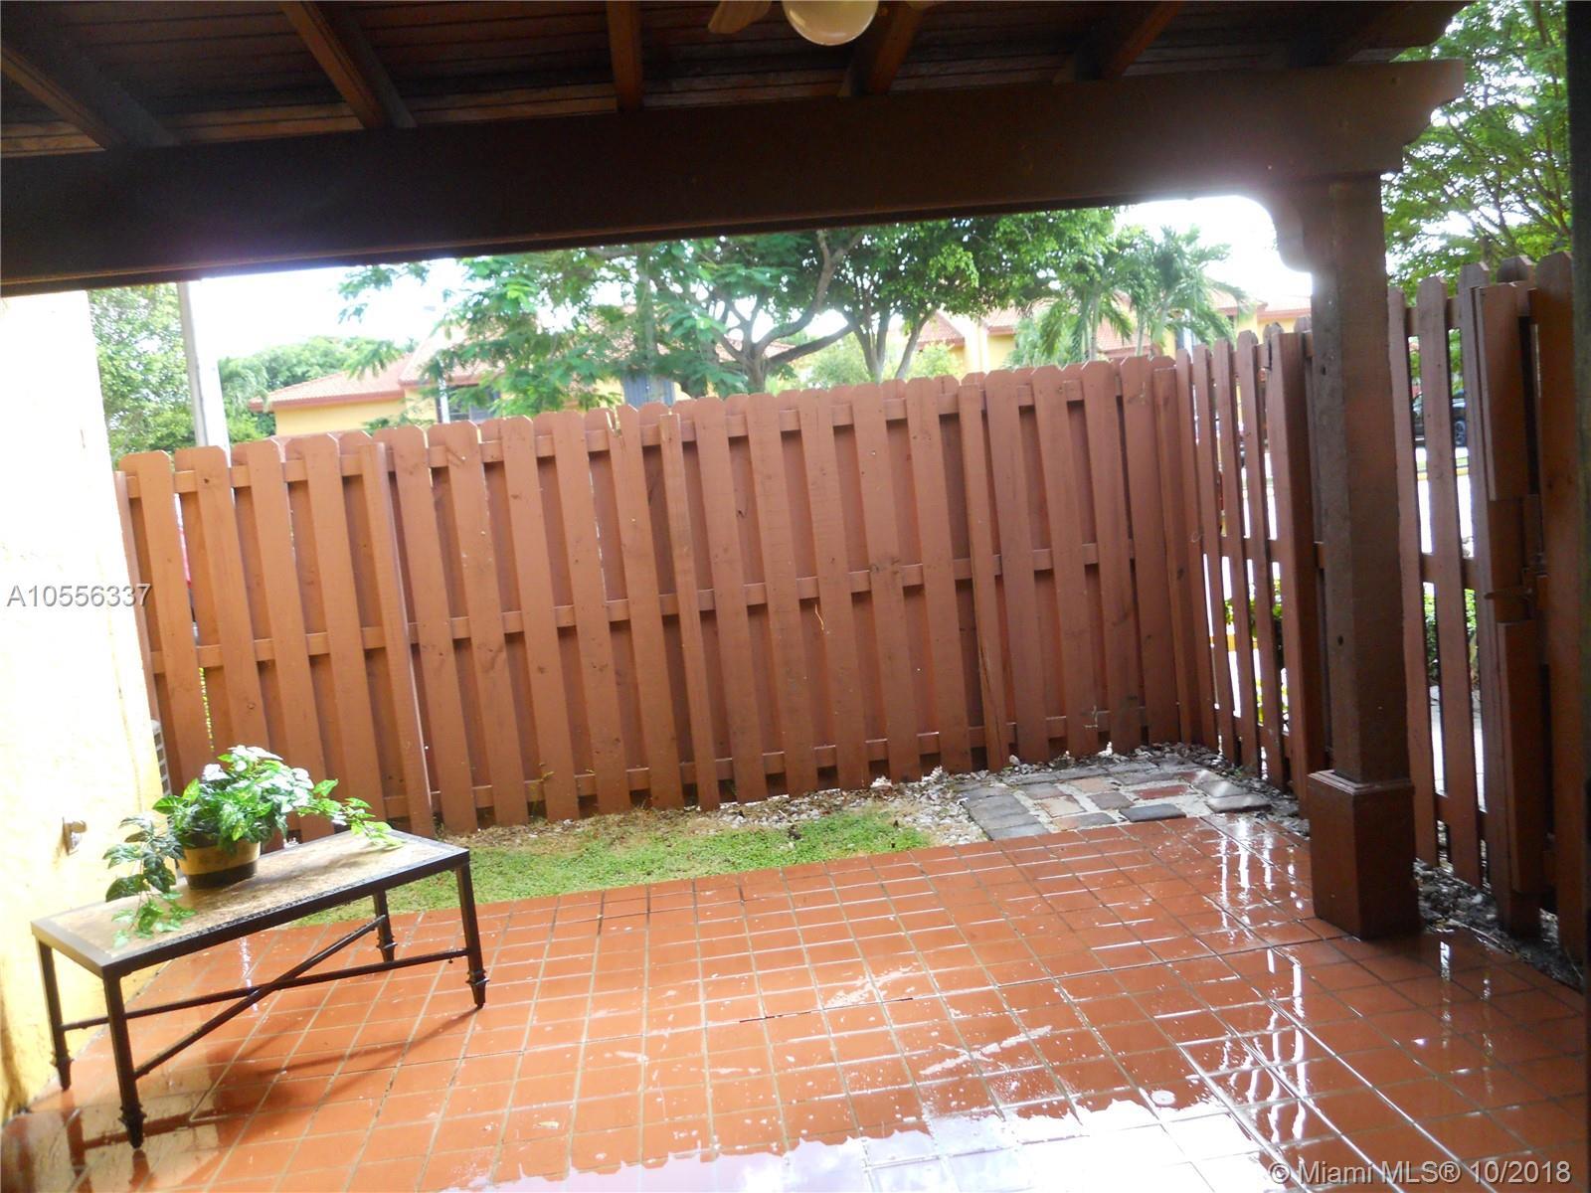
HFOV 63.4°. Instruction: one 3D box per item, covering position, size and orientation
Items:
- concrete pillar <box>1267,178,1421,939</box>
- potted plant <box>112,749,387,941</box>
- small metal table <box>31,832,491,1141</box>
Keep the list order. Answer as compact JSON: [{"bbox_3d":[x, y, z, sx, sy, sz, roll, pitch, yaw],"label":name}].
[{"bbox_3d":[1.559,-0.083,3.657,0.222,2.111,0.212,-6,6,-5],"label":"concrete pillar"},{"bbox_3d":[-1.571,0.626,3.625,0.424,0.383,0.815,0,8,45],"label":"potted plant"},{"bbox_3d":[-1.487,1.044,3.644,0.574,0.466,0.996,0,8,45],"label":"small metal table"}]

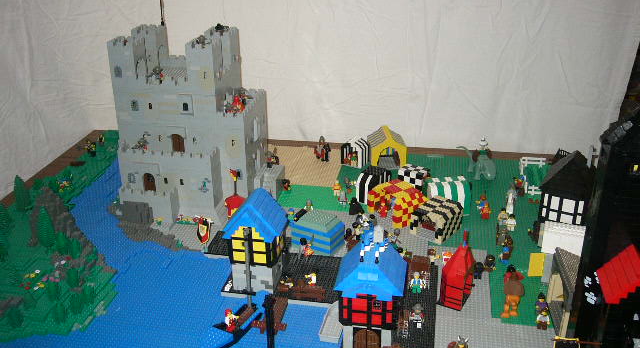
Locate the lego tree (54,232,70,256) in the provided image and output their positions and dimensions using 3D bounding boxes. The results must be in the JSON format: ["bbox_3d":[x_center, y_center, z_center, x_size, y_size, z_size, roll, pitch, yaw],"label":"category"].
[{"bbox_3d":[-0.513,0.138,1.285,0.025,0.046,0.025,4,26,10],"label":"lego tree"}]

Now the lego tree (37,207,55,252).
[{"bbox_3d":[-0.543,0.106,1.285,0.033,0.094,0.033,4,26,10],"label":"lego tree"}]

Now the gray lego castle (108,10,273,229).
[{"bbox_3d":[-0.315,-0.131,1.606,0.320,0.432,0.276,4,26,10],"label":"gray lego castle"}]

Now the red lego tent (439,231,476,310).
[{"bbox_3d":[0.269,0.181,1.253,0.051,0.152,0.064,12,29,25],"label":"red lego tent"}]

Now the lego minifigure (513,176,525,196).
[{"bbox_3d":[0.514,0.035,1.667,0.025,0.043,0.016,8,27,19],"label":"lego minifigure"}]

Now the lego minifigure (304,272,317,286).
[{"bbox_3d":[-0.018,0.206,1.264,0.024,0.034,0.023,1,26,2],"label":"lego minifigure"}]

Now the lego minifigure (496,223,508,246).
[{"bbox_3d":[0.410,0.140,1.455,0.025,0.043,0.016,4,26,10],"label":"lego minifigure"}]

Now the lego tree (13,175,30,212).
[{"bbox_3d":[-0.675,0.042,1.455,0.031,0.085,0.031,4,26,10],"label":"lego tree"}]

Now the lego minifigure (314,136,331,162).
[{"bbox_3d":[0.008,-0.074,1.854,0.025,0.071,0.058,-13,28,-24],"label":"lego minifigure"}]

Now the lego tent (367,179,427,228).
[{"bbox_3d":[0.191,0.062,1.561,0.095,0.078,0.105,-20,32,-36],"label":"lego tent"}]

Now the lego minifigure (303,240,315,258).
[{"bbox_3d":[-0.025,0.165,1.429,0.025,0.042,0.016,4,26,10],"label":"lego minifigure"}]

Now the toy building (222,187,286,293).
[{"bbox_3d":[-0.127,0.134,1.310,0.104,0.205,0.093,4,26,12],"label":"toy building"}]

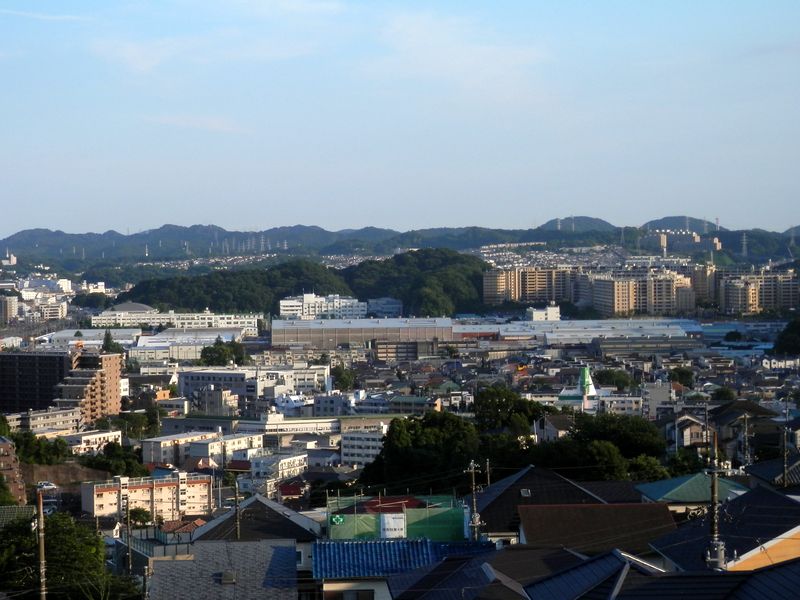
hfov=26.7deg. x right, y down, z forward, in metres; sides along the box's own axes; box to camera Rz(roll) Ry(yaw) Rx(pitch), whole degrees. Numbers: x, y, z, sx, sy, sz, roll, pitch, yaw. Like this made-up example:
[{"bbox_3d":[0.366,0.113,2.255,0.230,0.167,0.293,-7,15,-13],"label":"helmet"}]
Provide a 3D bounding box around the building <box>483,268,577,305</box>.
[{"bbox_3d":[127.036,-13.243,1655.000,88.000,34.000,26.000,-1,2,0],"label":"building"}]

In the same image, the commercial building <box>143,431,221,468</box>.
[{"bbox_3d":[-73.255,51.275,569.275,8.500,10.000,30.000,1,2,35],"label":"commercial building"}]

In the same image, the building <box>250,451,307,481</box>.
[{"bbox_3d":[-34.634,49.997,492.503,10.000,8.500,15.000,1,2,33],"label":"building"}]

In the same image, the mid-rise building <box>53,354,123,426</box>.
[{"bbox_3d":[-134.415,38.620,728.000,14.500,28.000,33.000,0,2,17],"label":"mid-rise building"}]

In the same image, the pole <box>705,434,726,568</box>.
[{"bbox_3d":[12.223,10.827,65.308,1.000,11.500,0.800,0,2,-15],"label":"pole"}]

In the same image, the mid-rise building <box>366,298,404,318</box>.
[{"bbox_3d":[-14.332,8.322,1560.000,32.000,21.000,24.000,-1,2,0],"label":"mid-rise building"}]

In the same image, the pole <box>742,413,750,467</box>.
[{"bbox_3d":[41.136,17.960,200.000,0.500,9.500,0.500,-1,2,0],"label":"pole"}]

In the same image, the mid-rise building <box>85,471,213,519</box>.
[{"bbox_3d":[-62.661,49.599,419.080,31.000,12.000,8.500,-1,2,-31],"label":"mid-rise building"}]

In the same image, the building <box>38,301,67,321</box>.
[{"bbox_3d":[-363.022,12.031,1765.000,20.500,17.000,22.000,0,2,8],"label":"building"}]

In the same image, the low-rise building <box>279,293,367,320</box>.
[{"bbox_3d":[-63.084,6.346,1400.654,71.000,21.000,35.000,0,2,0],"label":"low-rise building"}]

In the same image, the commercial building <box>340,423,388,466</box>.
[{"bbox_3d":[-13.362,56.270,635.000,16.000,14.500,12.000,-1,2,-18],"label":"commercial building"}]

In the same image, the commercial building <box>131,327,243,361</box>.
[{"bbox_3d":[-143.590,30.745,1140.000,63.000,14.000,100.000,-1,2,3],"label":"commercial building"}]

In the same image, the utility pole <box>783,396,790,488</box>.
[{"bbox_3d":[35.575,14.380,155.433,0.800,11.000,0.600,0,2,-10],"label":"utility pole"}]

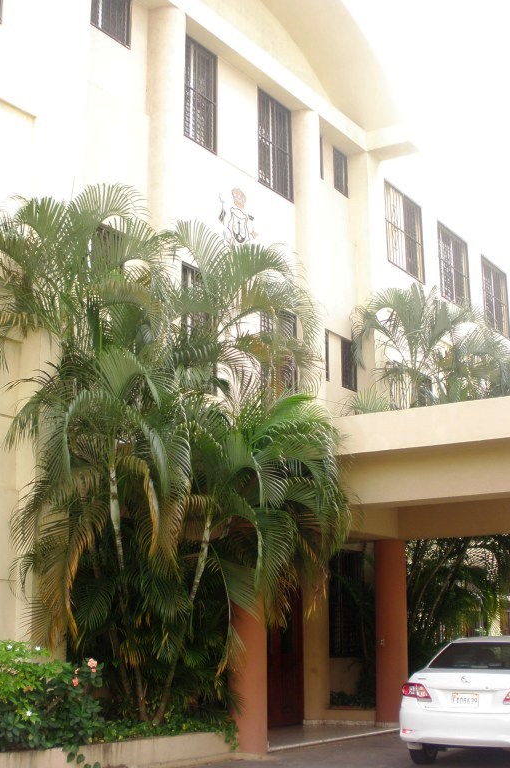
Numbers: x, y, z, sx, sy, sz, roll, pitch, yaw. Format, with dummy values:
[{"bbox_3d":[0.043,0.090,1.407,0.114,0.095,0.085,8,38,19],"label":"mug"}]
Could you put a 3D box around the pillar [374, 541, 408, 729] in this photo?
[{"bbox_3d":[2.273,4.142,17.769,0.529,2.994,0.529,0,-13,0],"label":"pillar"}]

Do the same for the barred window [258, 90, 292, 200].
[{"bbox_3d":[0.386,-4.414,19.799,0.150,1.891,1.286,-9,-16,32],"label":"barred window"}]

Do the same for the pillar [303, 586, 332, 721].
[{"bbox_3d":[1.039,4.198,17.773,0.480,2.844,0.480,0,-14,0],"label":"pillar"}]

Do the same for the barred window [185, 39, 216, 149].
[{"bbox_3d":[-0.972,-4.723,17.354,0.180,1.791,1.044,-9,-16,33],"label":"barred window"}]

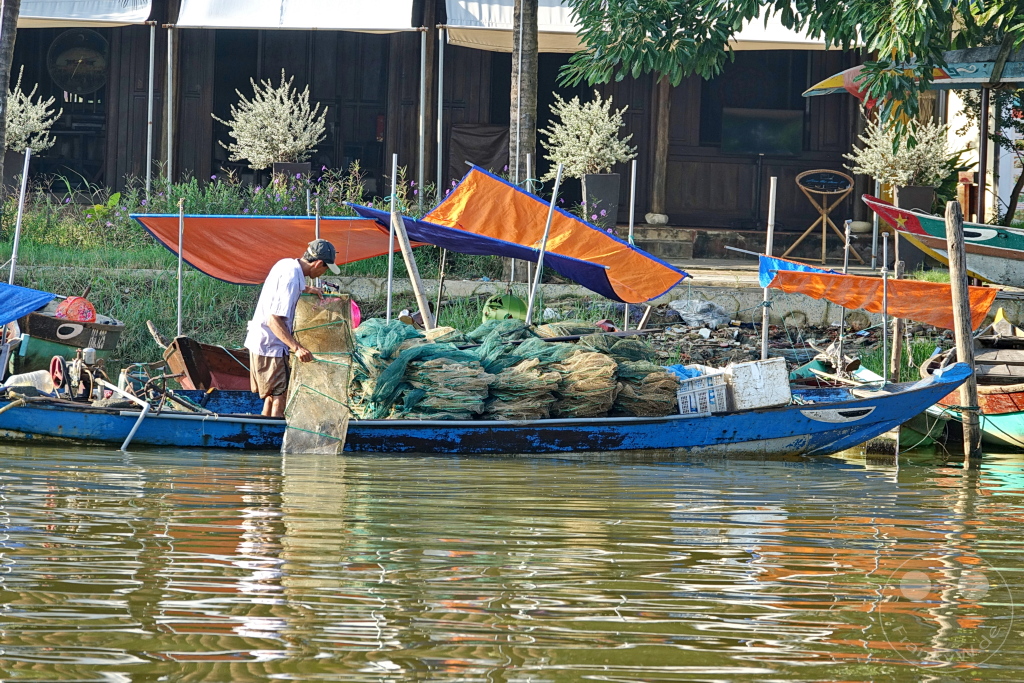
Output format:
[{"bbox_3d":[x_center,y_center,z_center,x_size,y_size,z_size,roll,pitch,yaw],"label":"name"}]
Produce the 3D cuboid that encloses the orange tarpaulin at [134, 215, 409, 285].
[{"bbox_3d":[-1.685,-0.654,46.800,2.050,0.500,1.250,0,2,5],"label":"orange tarpaulin"}]

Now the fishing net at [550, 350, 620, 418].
[{"bbox_3d":[0.477,0.279,42.300,0.460,0.440,0.420,1,1,0],"label":"fishing net"}]

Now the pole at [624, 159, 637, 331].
[{"bbox_3d":[0.841,-0.673,46.400,0.038,1.280,0.038,2,2,0],"label":"pole"}]

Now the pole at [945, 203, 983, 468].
[{"bbox_3d":[3.122,-0.076,45.100,0.125,1.800,0.125,-4,2,0],"label":"pole"}]

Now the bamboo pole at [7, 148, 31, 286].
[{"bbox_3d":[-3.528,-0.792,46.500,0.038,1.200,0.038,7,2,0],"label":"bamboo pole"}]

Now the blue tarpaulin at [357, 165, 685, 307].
[{"bbox_3d":[0.039,-0.750,46.100,2.150,0.930,1.250,0,2,15],"label":"blue tarpaulin"}]

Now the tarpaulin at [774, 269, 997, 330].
[{"bbox_3d":[2.608,-0.304,46.100,1.650,0.450,1.000,0,2,-5],"label":"tarpaulin"}]

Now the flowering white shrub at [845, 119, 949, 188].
[{"bbox_3d":[3.766,-1.851,63.800,1.030,0.720,0.950,1,1,0],"label":"flowering white shrub"}]

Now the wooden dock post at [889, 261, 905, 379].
[{"bbox_3d":[2.733,-0.043,46.300,0.065,1.070,0.065,3,2,0],"label":"wooden dock post"}]

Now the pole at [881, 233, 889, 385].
[{"bbox_3d":[2.585,-0.229,45.200,0.040,1.060,0.040,0,2,0],"label":"pole"}]

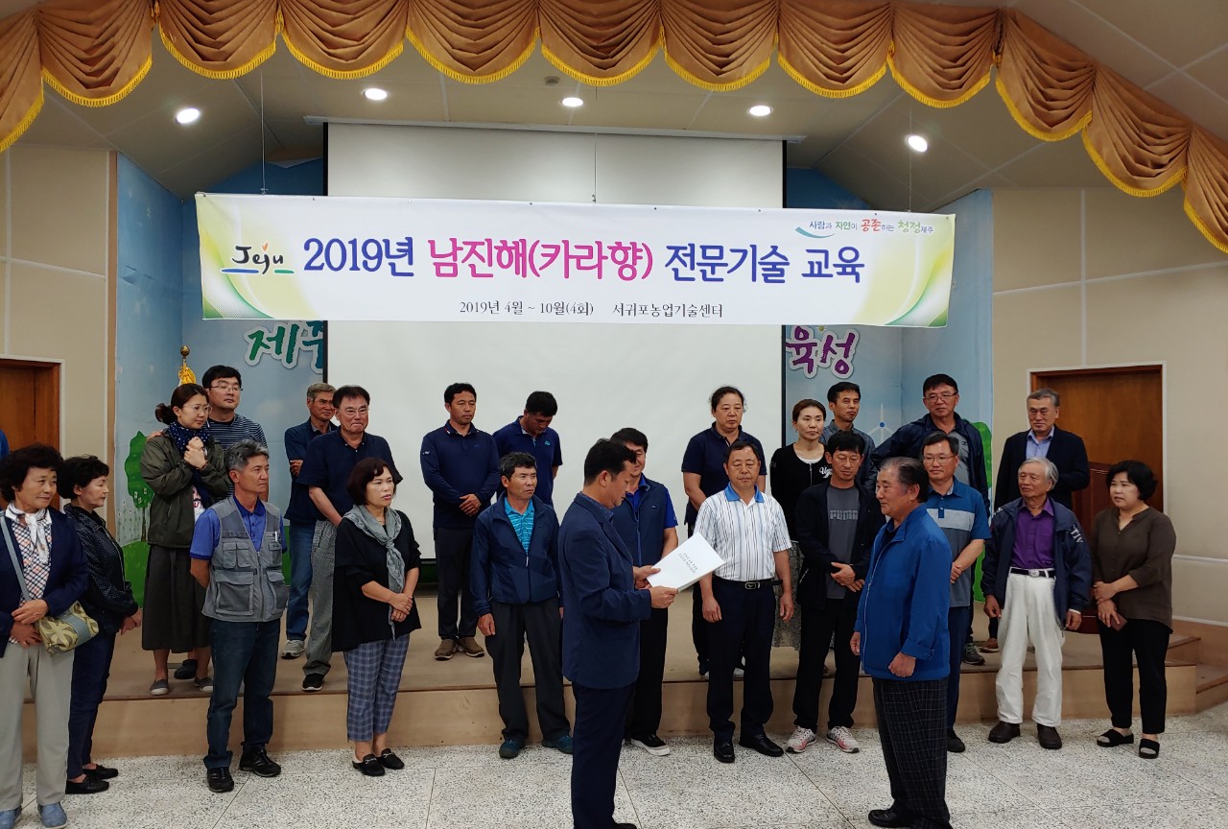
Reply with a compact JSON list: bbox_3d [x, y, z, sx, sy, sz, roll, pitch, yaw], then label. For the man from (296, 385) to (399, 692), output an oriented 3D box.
[{"bbox_3d":[-1.490,0.675,4.996,0.570,1.680,0.360,1,-2,-25],"label":"man"}]

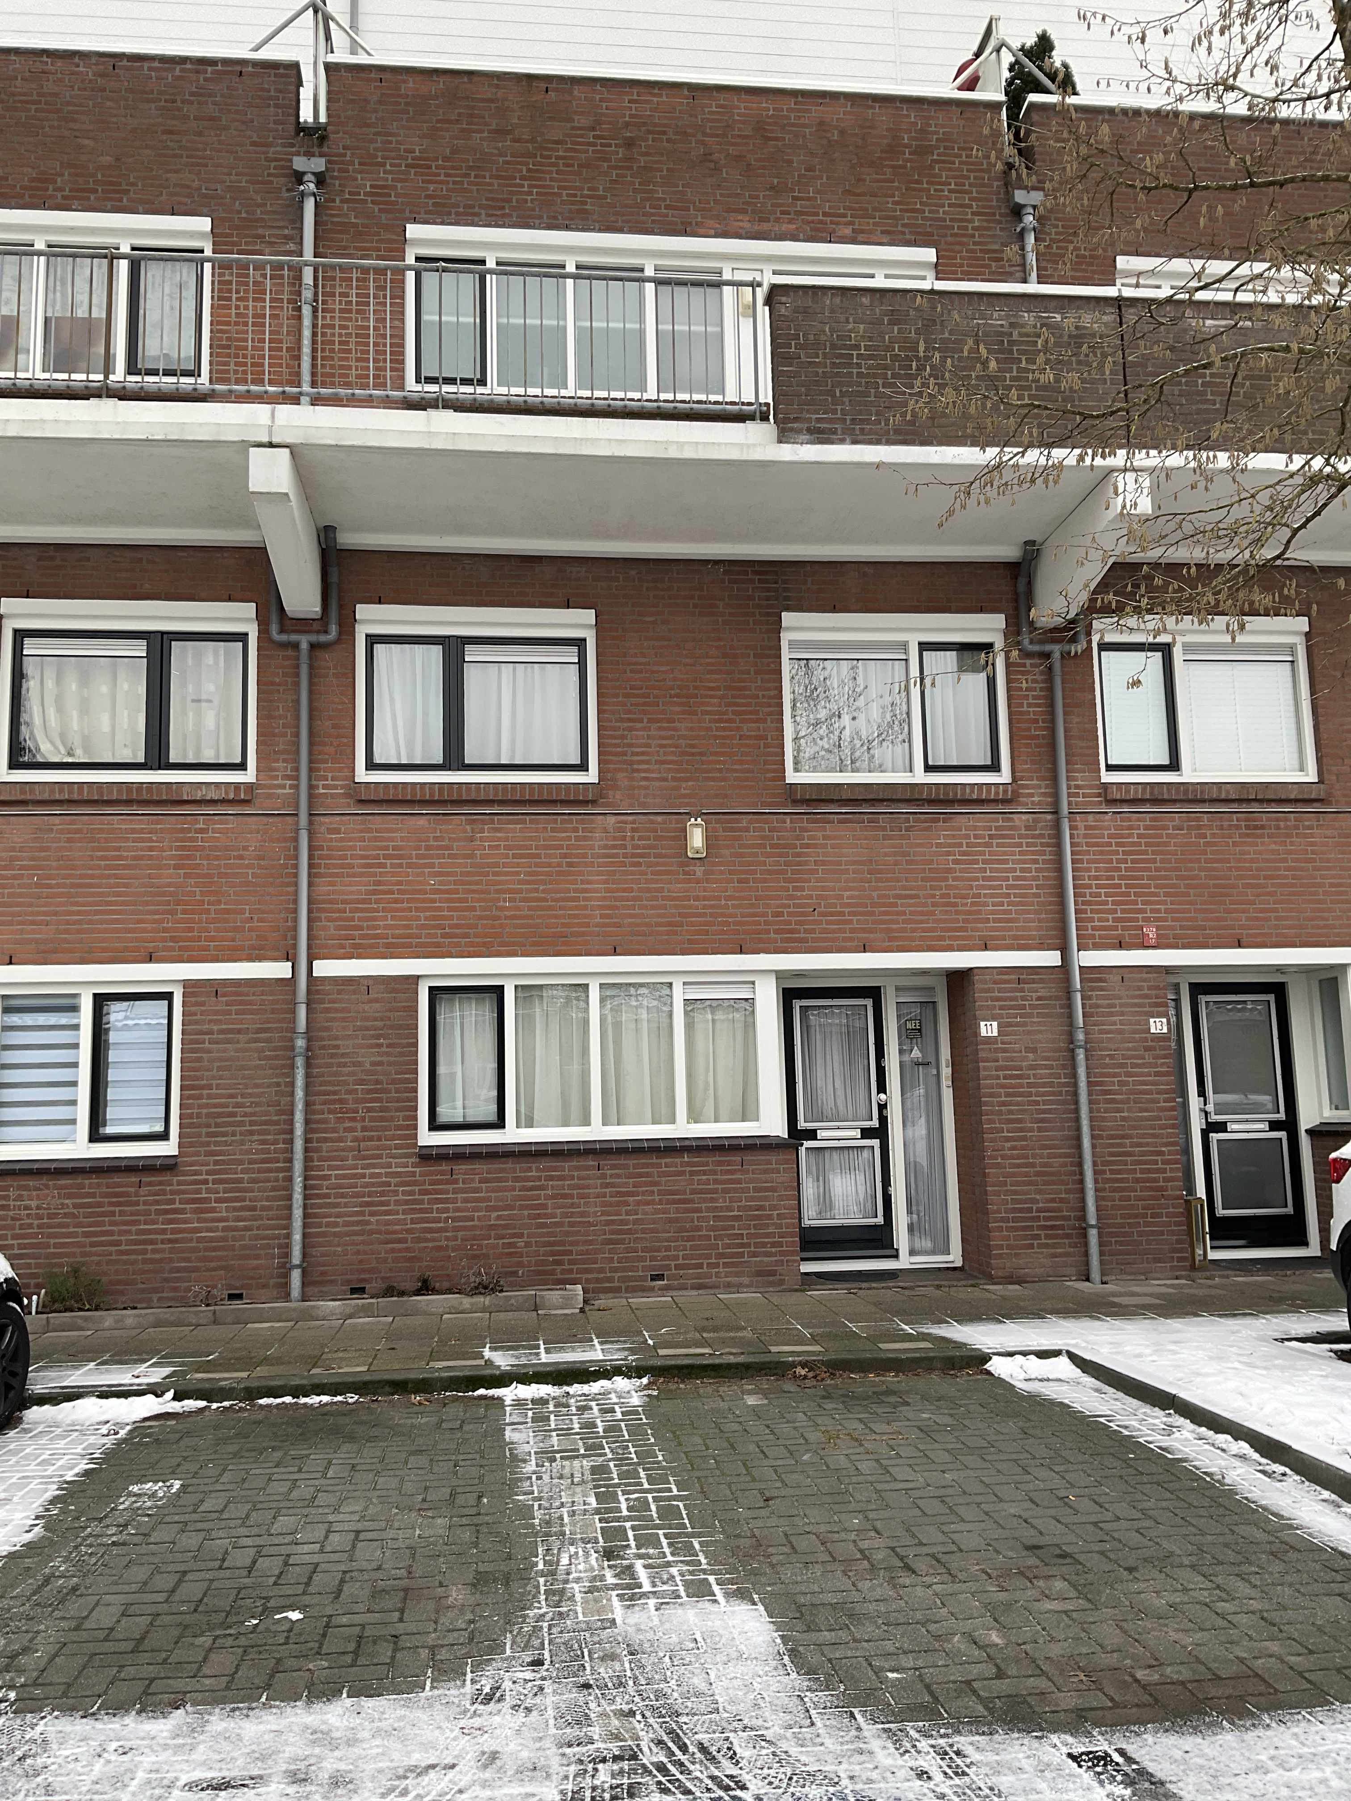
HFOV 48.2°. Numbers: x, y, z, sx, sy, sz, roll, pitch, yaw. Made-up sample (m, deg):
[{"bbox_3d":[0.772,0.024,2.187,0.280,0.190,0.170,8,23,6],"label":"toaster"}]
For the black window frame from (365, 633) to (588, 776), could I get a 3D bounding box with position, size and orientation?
[{"bbox_3d":[-1.400,-1.387,10.688,1.559,0.982,0.080,0,-9,-6],"label":"black window frame"}]

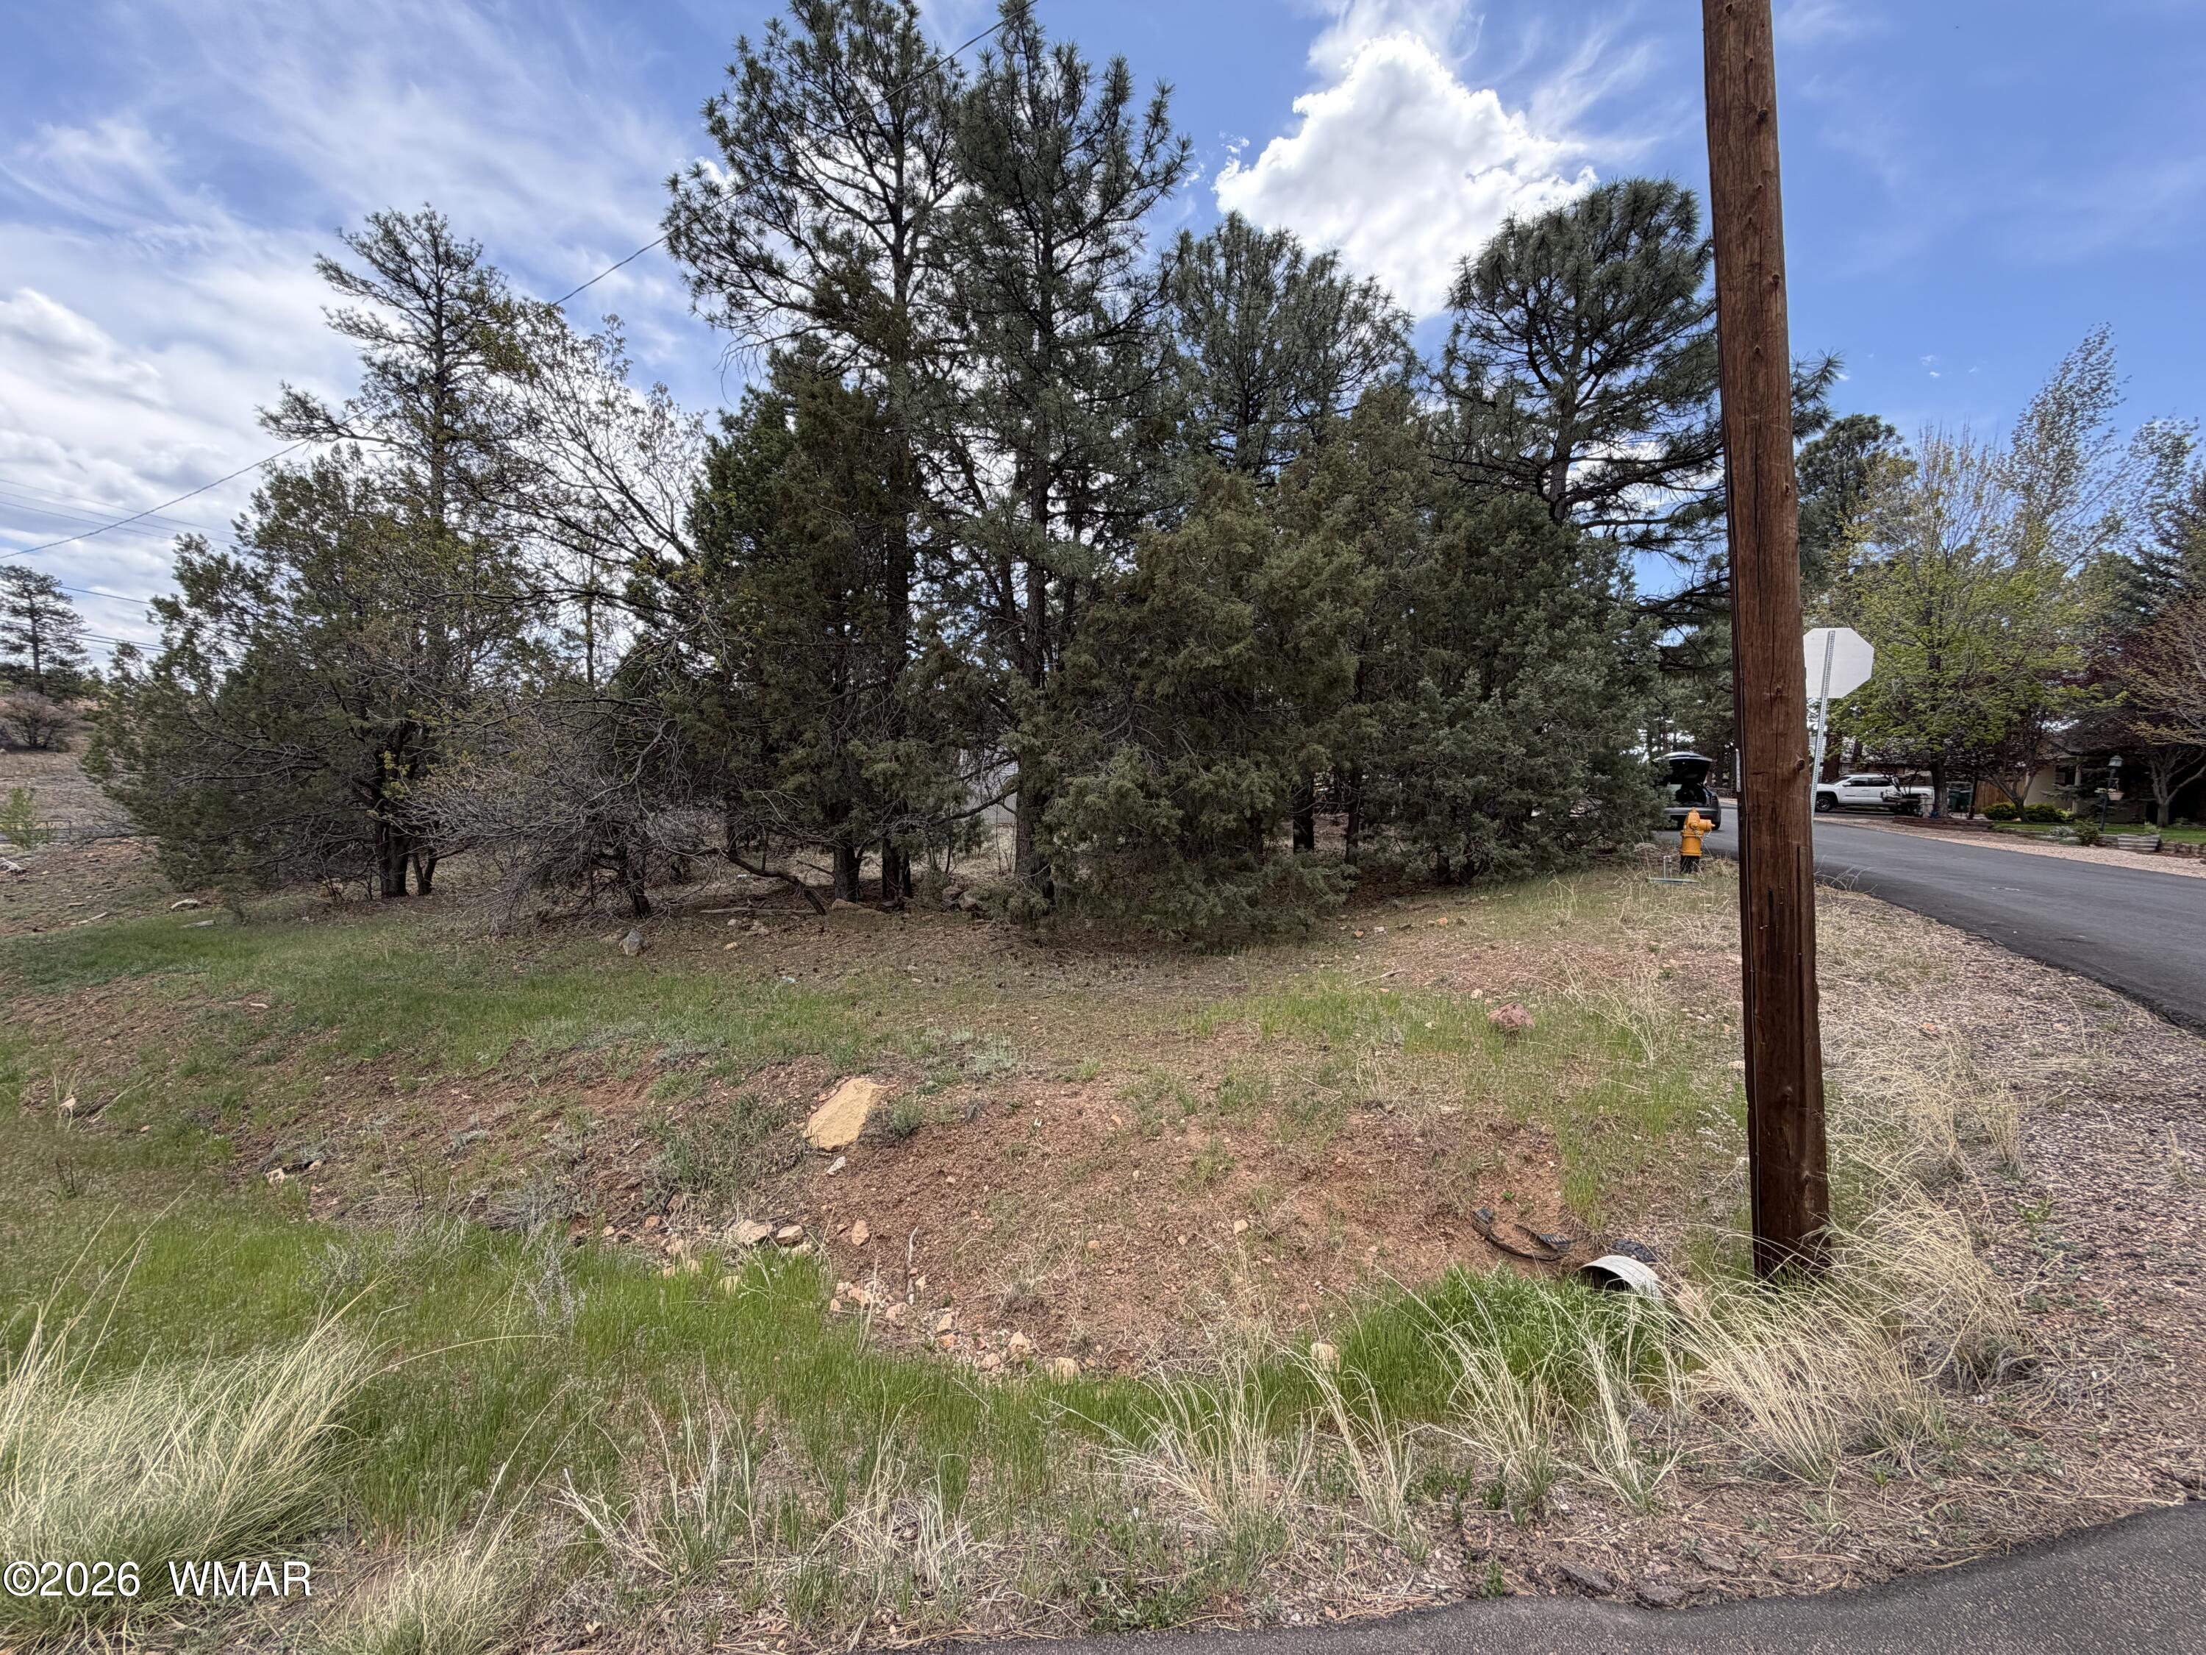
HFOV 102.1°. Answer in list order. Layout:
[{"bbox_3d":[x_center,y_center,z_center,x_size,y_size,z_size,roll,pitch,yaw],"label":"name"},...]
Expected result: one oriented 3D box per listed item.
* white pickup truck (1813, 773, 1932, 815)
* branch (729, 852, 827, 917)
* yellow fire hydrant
[{"bbox_3d":[40.250,-1.810,47.200,5.650,1.900,2.000,1,2,23],"label":"white pickup truck"},{"bbox_3d":[-3.870,0.655,10.600,1.150,0.720,0.450,-1,2,-14],"label":"branch"},{"bbox_3d":[7.887,0.192,11.859,0.400,0.860,0.380,1,3,29],"label":"yellow fire hydrant"}]

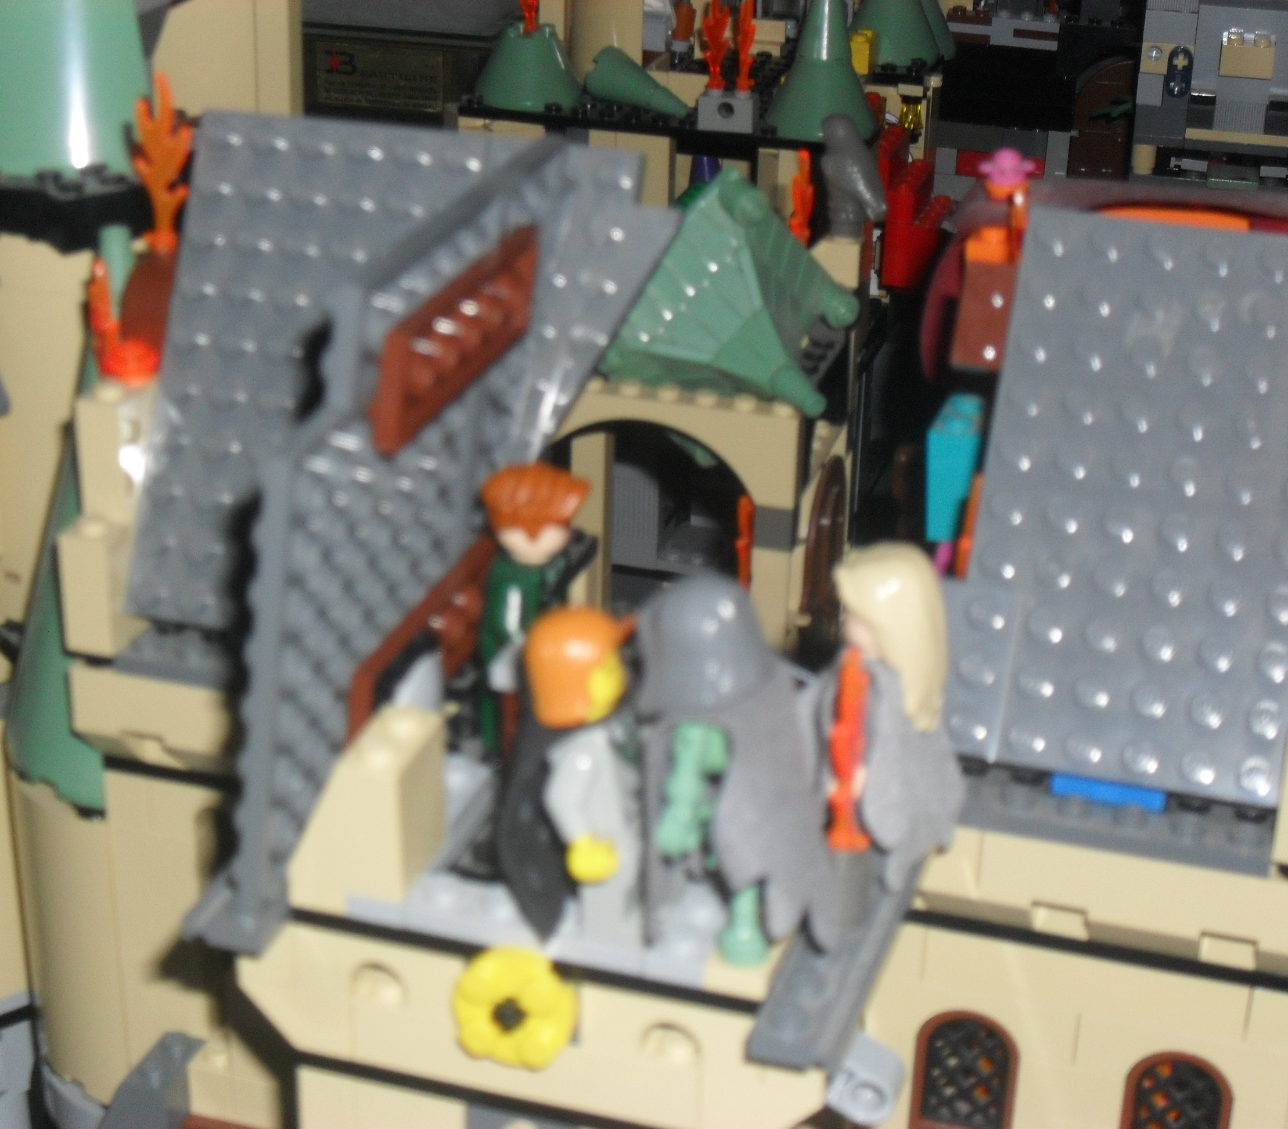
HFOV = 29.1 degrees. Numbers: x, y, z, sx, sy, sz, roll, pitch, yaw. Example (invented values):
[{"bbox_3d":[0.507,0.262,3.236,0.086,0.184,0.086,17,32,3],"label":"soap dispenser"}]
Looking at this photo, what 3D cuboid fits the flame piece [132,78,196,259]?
[{"bbox_3d":[-0.074,-0.062,0.379,0.011,0.029,0.004,11,29,18],"label":"flame piece"}]

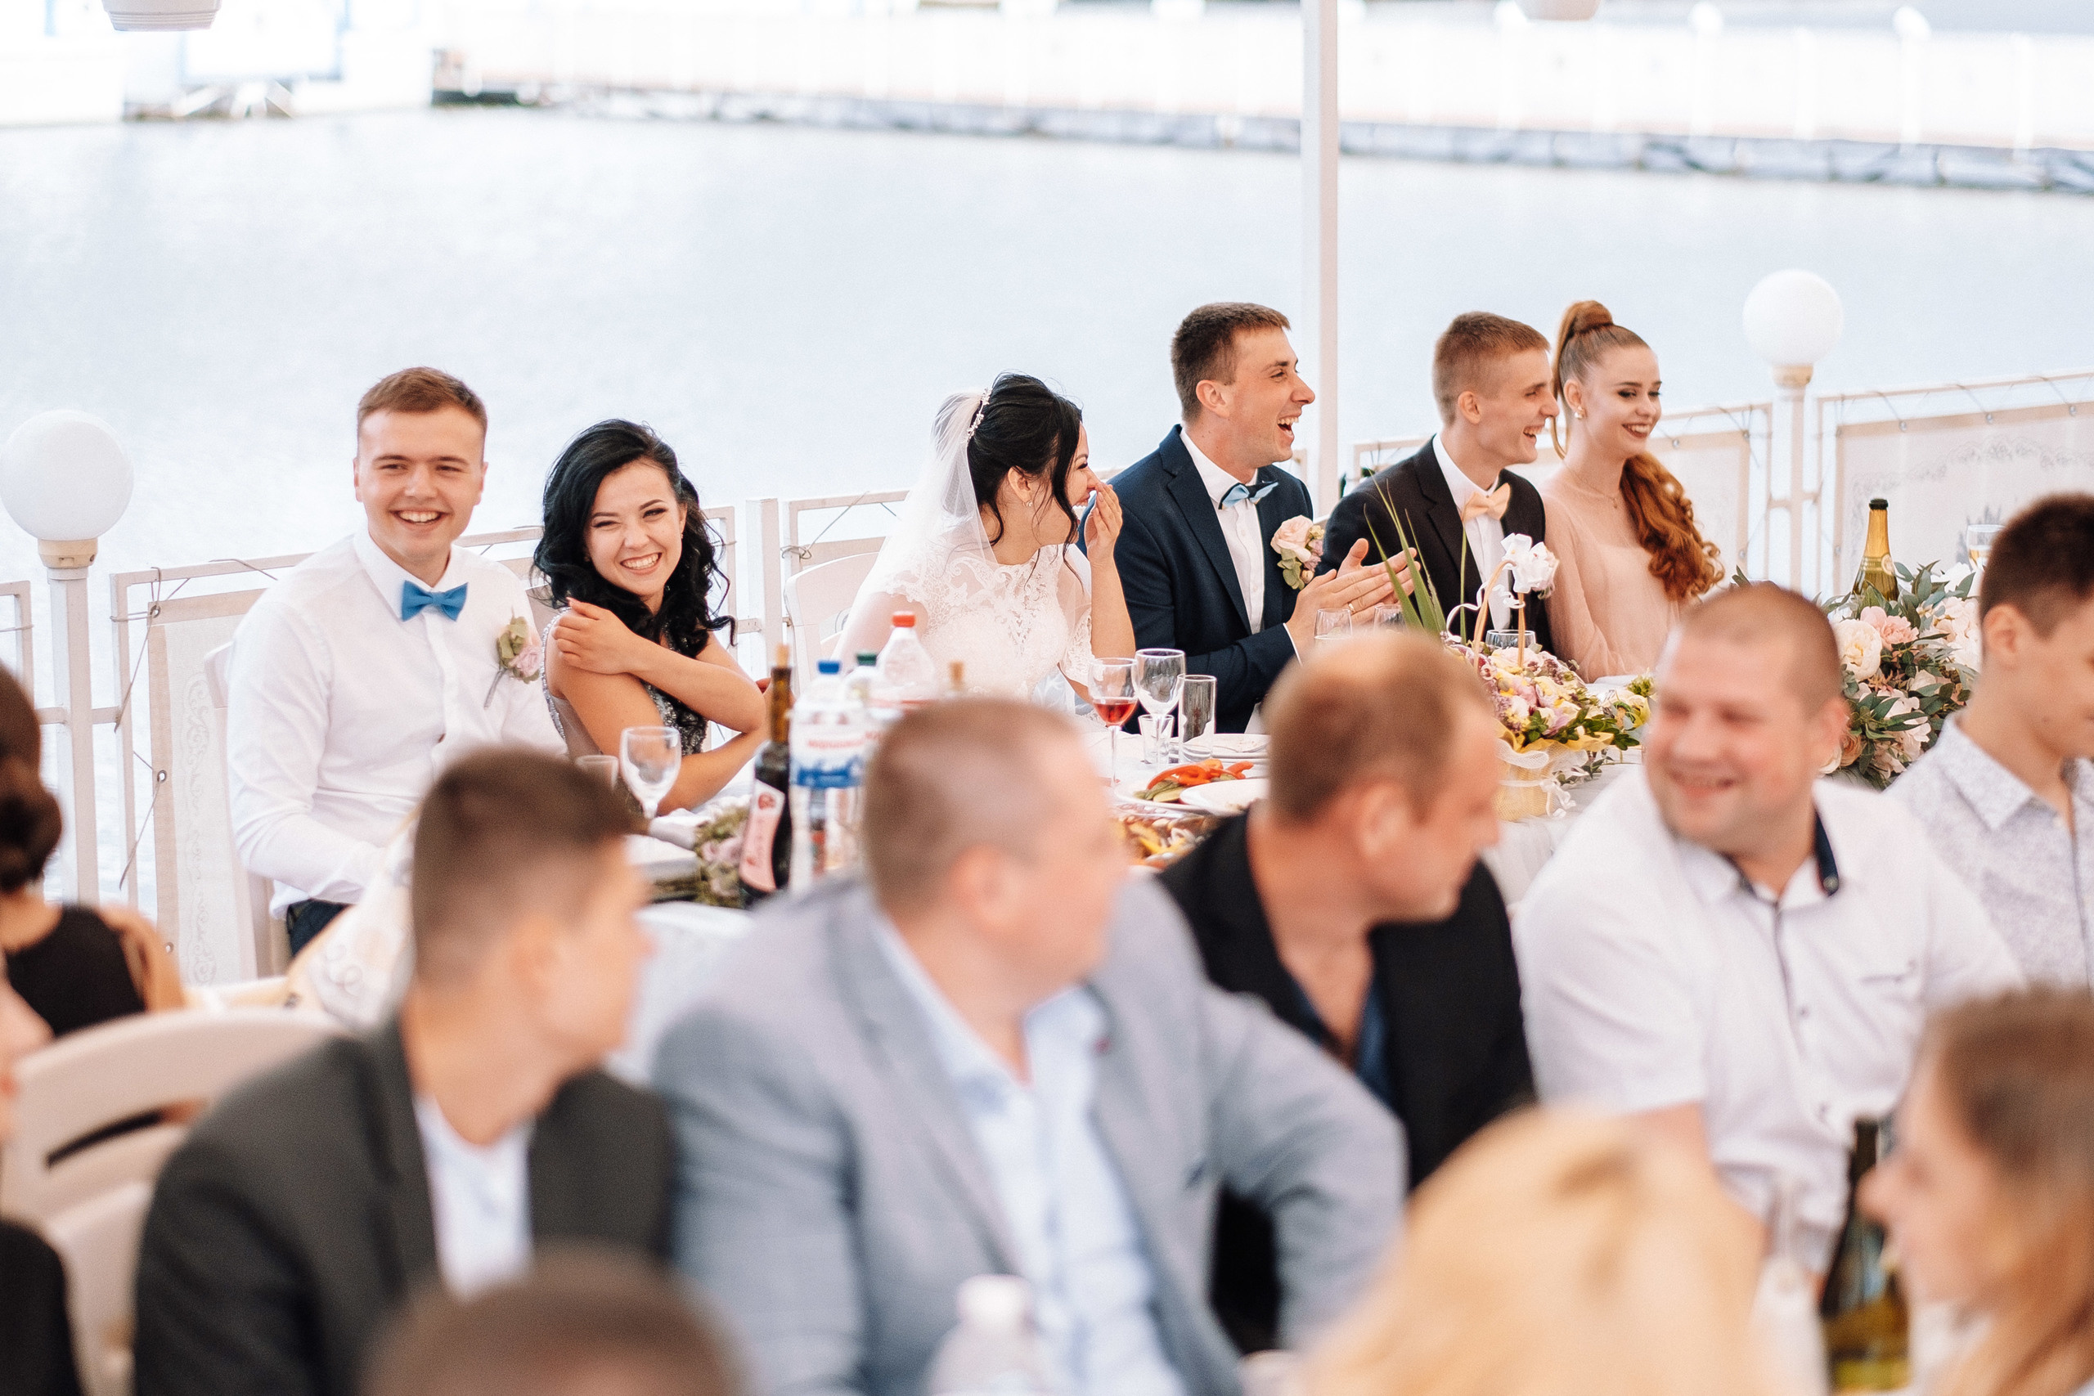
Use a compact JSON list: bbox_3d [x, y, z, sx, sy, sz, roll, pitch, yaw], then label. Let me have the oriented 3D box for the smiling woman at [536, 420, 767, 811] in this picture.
[{"bbox_3d":[-0.461,0.264,6.467,0.780,1.254,0.470,9,13,44],"label":"smiling woman"}]

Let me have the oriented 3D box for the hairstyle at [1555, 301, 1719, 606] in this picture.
[{"bbox_3d":[0.942,-0.393,7.800,0.240,0.490,0.240,8,12,41],"label":"hairstyle"}]

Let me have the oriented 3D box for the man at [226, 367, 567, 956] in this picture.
[{"bbox_3d":[-0.734,0.246,6.350,0.540,1.331,0.820,-7,11,-34],"label":"man"}]

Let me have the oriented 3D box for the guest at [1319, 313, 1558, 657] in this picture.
[{"bbox_3d":[0.749,0.081,7.670,0.740,1.357,0.520,8,13,43],"label":"guest"}]

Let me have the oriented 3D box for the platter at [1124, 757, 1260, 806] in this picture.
[{"bbox_3d":[0.213,0.115,6.459,0.260,0.065,0.260,0,9,0],"label":"platter"}]

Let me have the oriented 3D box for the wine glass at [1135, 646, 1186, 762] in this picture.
[{"bbox_3d":[0.165,0.008,7.136,0.080,0.178,0.080,0,9,0],"label":"wine glass"}]

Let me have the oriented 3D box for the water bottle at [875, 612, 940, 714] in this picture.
[{"bbox_3d":[-0.190,0.038,6.525,0.091,0.315,0.091,0,9,0],"label":"water bottle"}]

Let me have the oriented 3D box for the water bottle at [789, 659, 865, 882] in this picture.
[{"bbox_3d":[-0.275,0.110,6.074,0.090,0.322,0.090,0,9,0],"label":"water bottle"}]

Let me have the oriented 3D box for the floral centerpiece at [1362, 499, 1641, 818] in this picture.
[{"bbox_3d":[0.635,-0.054,6.830,0.380,0.450,0.340,-8,12,-38],"label":"floral centerpiece"}]

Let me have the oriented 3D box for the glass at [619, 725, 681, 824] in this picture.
[{"bbox_3d":[-0.504,0.113,6.162,0.075,0.170,0.075,0,9,0],"label":"glass"}]

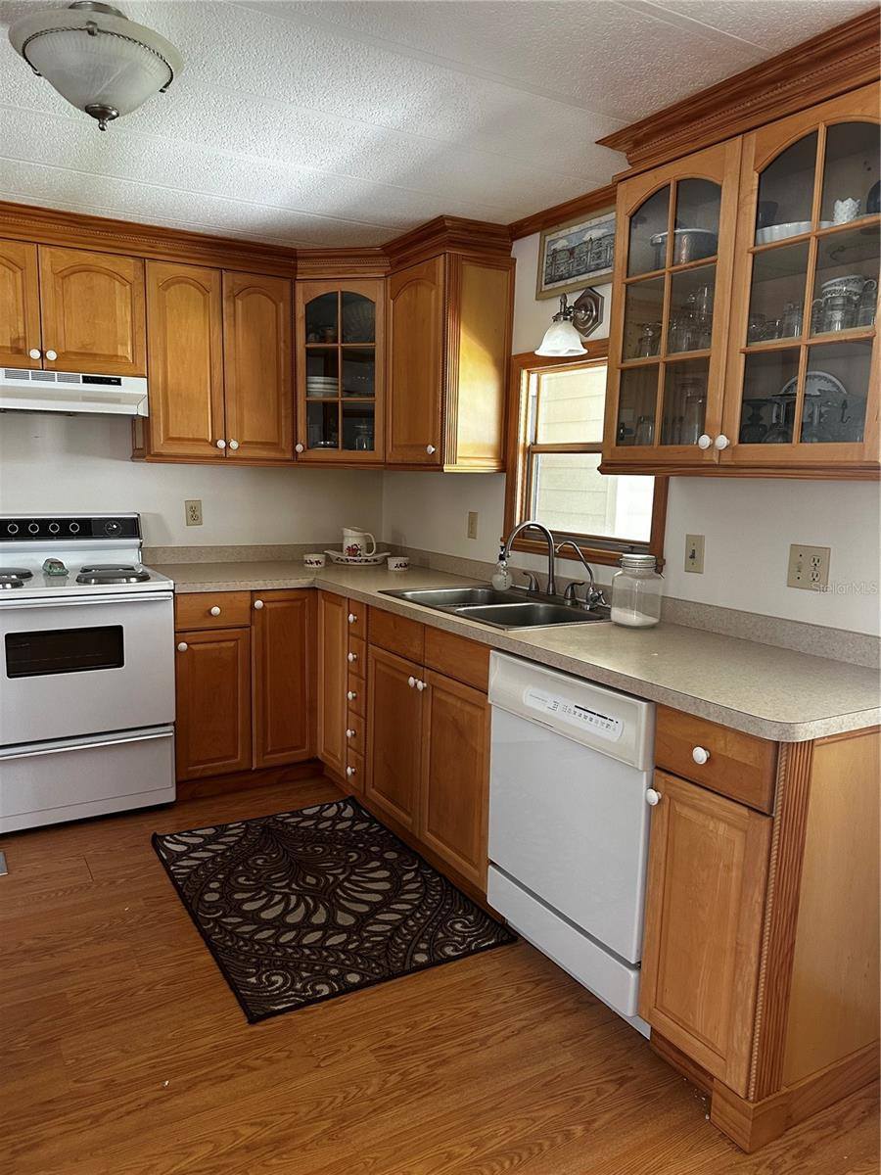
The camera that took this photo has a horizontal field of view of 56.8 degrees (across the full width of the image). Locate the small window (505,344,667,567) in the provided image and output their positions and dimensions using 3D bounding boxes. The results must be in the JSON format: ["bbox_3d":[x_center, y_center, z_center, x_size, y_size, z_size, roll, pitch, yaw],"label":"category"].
[{"bbox_3d":[0.509,-0.477,2.866,0.080,0.742,0.870,-3,9,-30],"label":"small window"}]

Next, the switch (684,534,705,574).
[{"bbox_3d":[0.768,-0.099,2.463,0.014,0.115,0.069,-3,9,-31],"label":"switch"}]

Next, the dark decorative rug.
[{"bbox_3d":[-0.422,0.964,2.673,0.789,0.010,1.169,-3,9,-31],"label":"dark decorative rug"}]

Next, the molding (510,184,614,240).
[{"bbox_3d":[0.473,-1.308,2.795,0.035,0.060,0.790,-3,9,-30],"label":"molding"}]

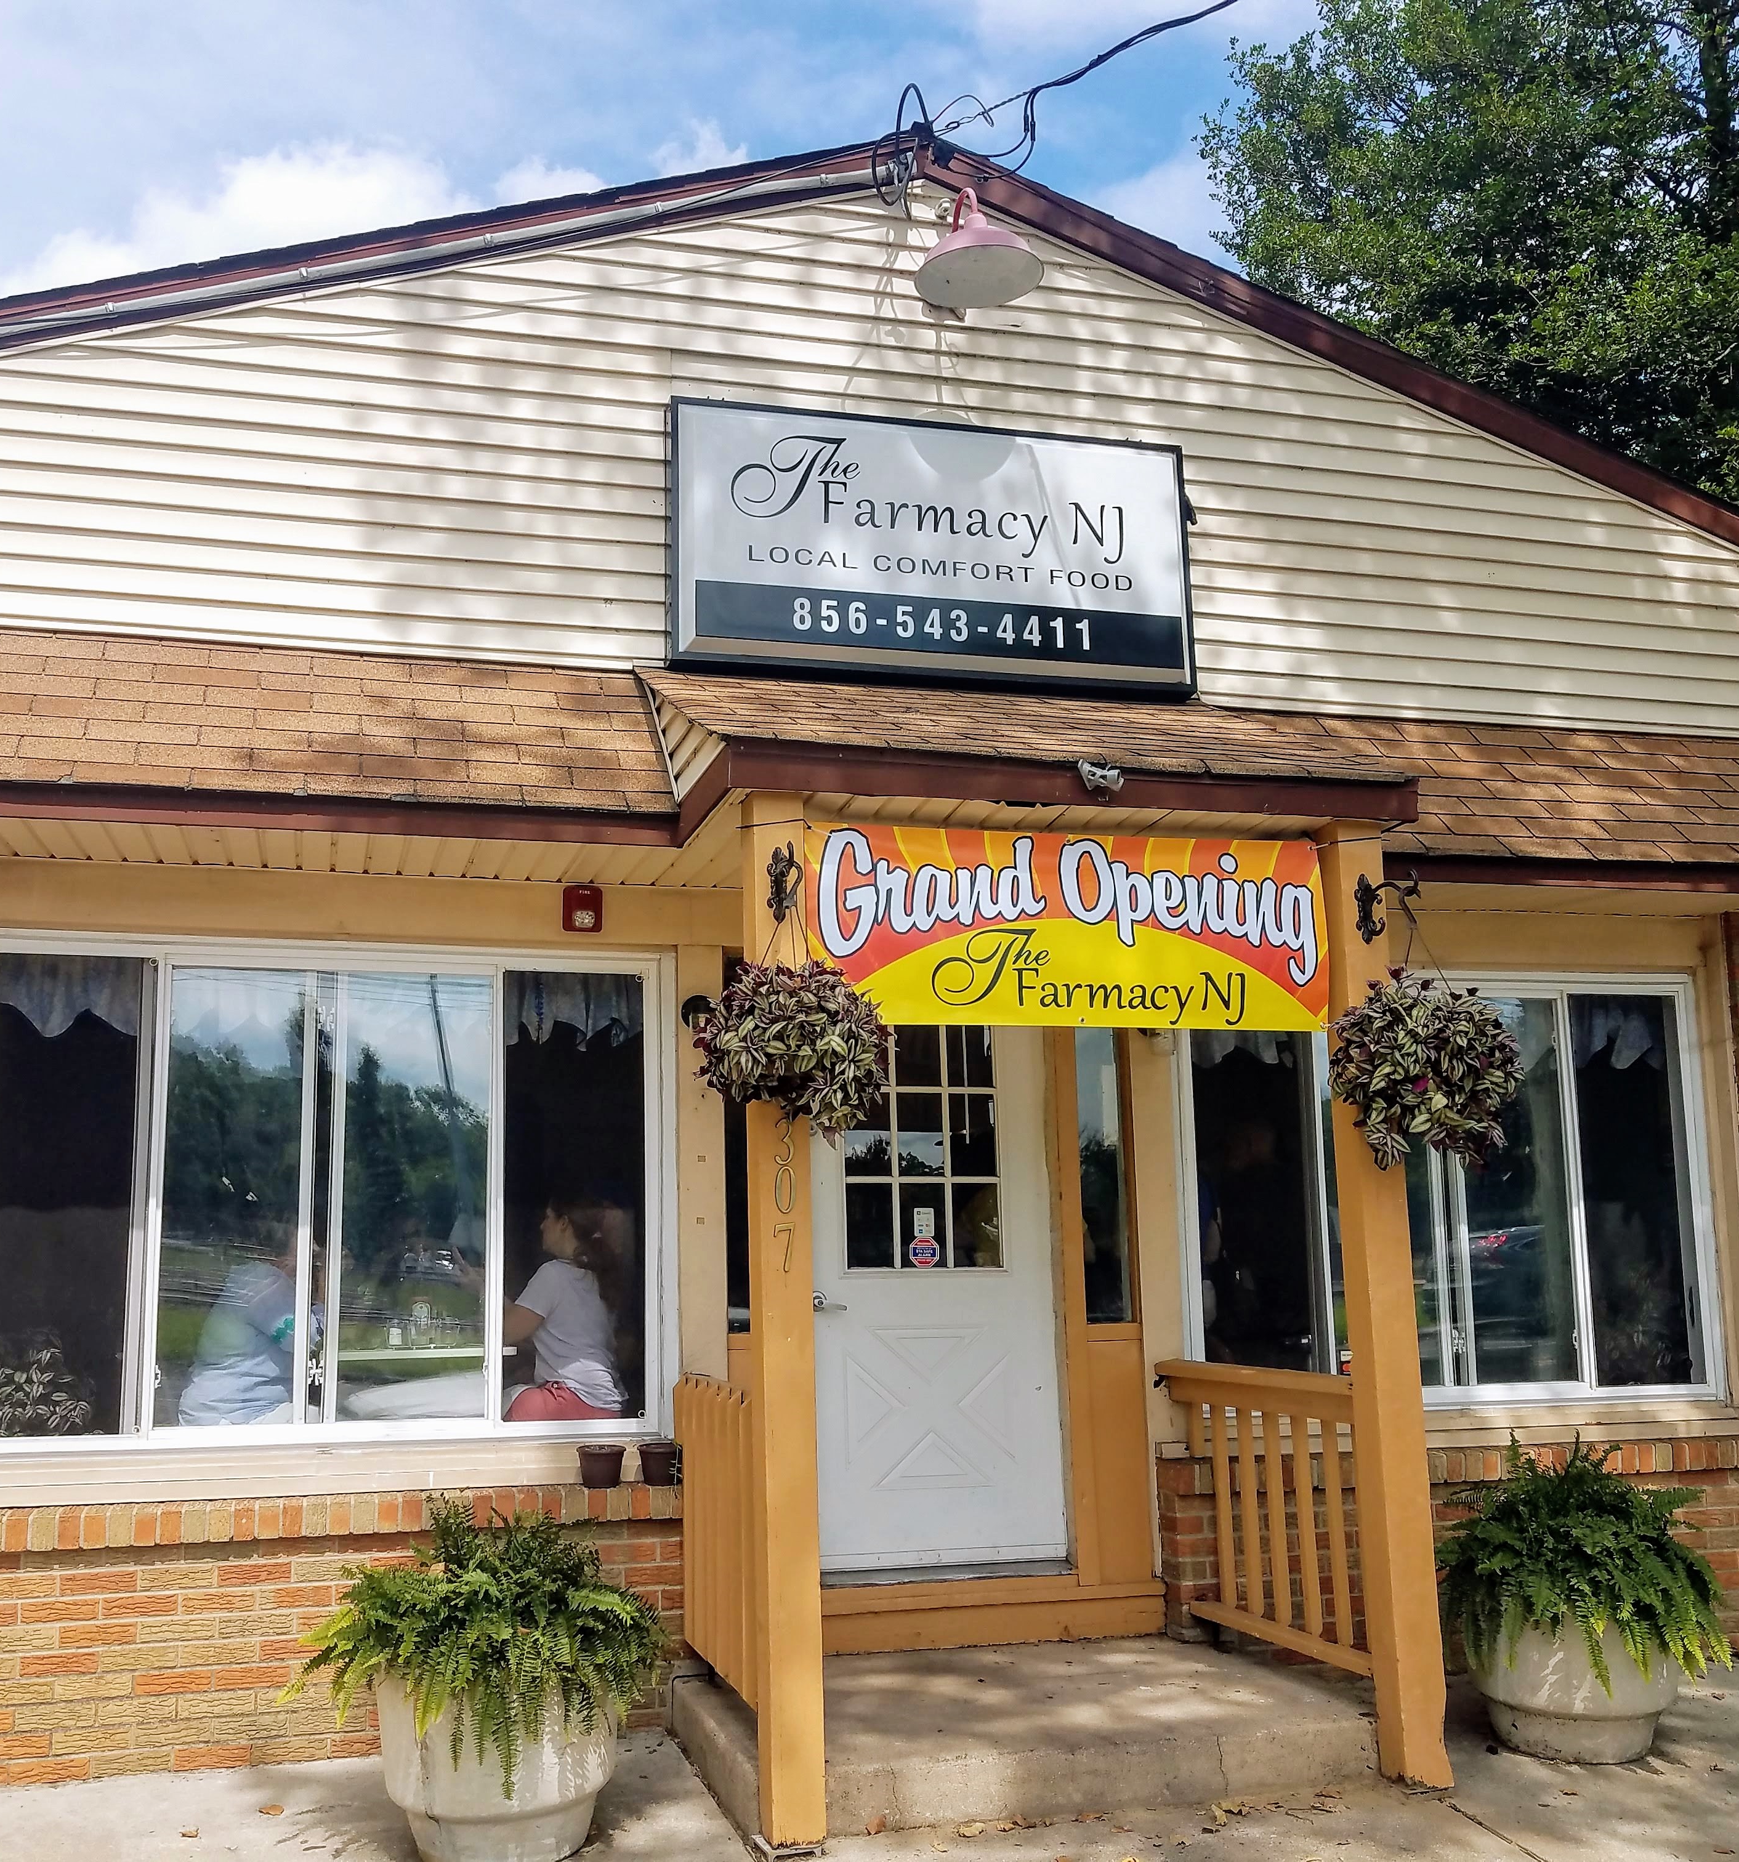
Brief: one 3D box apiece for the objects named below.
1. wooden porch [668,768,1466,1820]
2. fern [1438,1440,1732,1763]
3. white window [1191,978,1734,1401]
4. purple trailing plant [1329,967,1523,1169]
[{"bbox_3d":[0.449,1.054,5.533,1.930,2.620,1.170,2,-10,-15],"label":"wooden porch"},{"bbox_3d":[2.062,1.938,5.512,0.830,0.850,0.830,2,-10,-15],"label":"fern"},{"bbox_3d":[2.103,0.918,6.716,2.100,1.530,0.100,2,-10,-15],"label":"white window"},{"bbox_3d":[1.514,0.375,5.073,0.500,0.510,0.500,2,-10,-15],"label":"purple trailing plant"}]

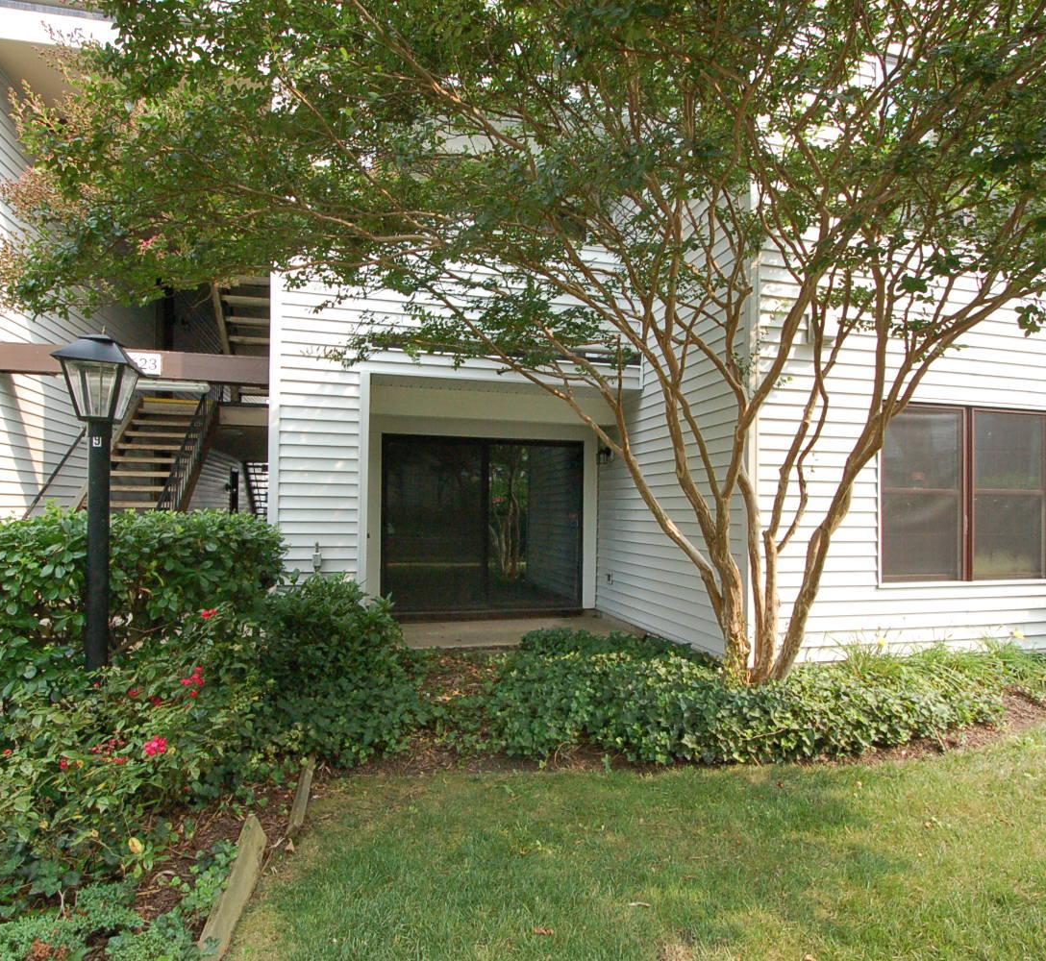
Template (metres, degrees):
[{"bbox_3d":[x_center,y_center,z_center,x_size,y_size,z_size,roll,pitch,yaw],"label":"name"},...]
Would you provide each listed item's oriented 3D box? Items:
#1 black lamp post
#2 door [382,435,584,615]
[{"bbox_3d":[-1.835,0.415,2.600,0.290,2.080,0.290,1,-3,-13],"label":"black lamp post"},{"bbox_3d":[-0.429,0.516,7.079,2.410,2.050,0.100,1,-3,-14],"label":"door"}]

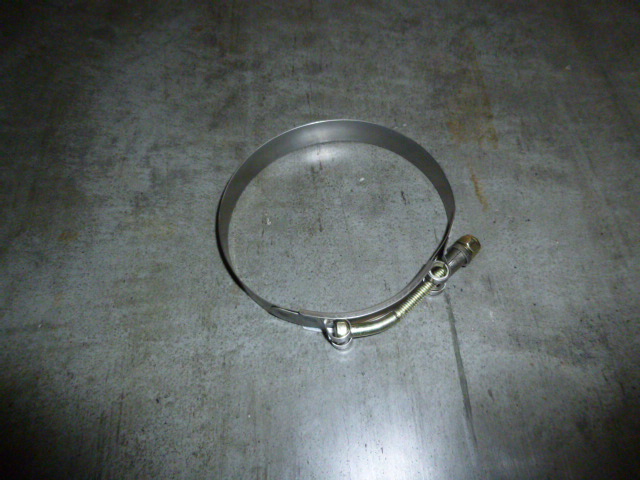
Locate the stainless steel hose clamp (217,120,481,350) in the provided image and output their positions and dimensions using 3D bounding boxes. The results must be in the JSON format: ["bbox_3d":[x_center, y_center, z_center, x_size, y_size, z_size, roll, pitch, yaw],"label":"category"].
[{"bbox_3d":[0.010,-0.012,0.254,0.126,0.019,0.132,-3,59,5],"label":"stainless steel hose clamp"}]

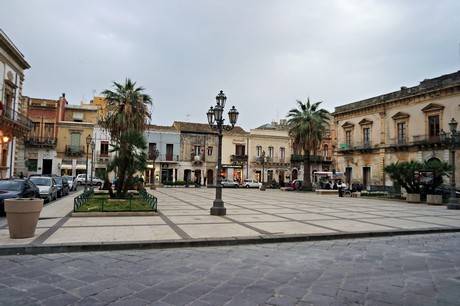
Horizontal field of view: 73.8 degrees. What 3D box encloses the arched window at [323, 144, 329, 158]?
[{"bbox_3d":[17.880,-0.316,56.947,1.100,2.500,0.300,3,-5,-19],"label":"arched window"}]

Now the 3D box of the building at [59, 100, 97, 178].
[{"bbox_3d":[-22.581,-0.591,46.977,5.000,11.000,7.500,3,-5,-19],"label":"building"}]

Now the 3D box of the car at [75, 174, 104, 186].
[{"bbox_3d":[-19.709,3.841,43.048,3.900,1.500,1.680,3,-4,-20],"label":"car"}]

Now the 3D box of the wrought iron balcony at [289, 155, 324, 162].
[{"bbox_3d":[13.936,0.989,55.095,6.400,1.300,0.950,3,-5,-19],"label":"wrought iron balcony"}]

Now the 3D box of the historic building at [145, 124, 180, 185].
[{"bbox_3d":[-12.479,0.778,54.026,6.600,9.800,9.000,3,-4,-20],"label":"historic building"}]

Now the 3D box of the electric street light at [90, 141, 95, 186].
[{"bbox_3d":[-16.416,1.485,36.707,0.550,5.400,0.550,3,-5,-19],"label":"electric street light"}]

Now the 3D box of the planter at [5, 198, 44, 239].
[{"bbox_3d":[-5.201,1.640,7.730,0.840,0.930,0.840,3,-4,-20],"label":"planter"}]

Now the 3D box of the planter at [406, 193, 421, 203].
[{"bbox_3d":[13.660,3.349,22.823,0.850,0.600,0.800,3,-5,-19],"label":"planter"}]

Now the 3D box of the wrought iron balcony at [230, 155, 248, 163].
[{"bbox_3d":[1.604,0.976,50.677,2.700,1.300,0.900,3,-5,-19],"label":"wrought iron balcony"}]

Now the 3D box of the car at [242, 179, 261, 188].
[{"bbox_3d":[4.048,5.250,52.545,3.700,1.430,1.600,3,-4,-20],"label":"car"}]

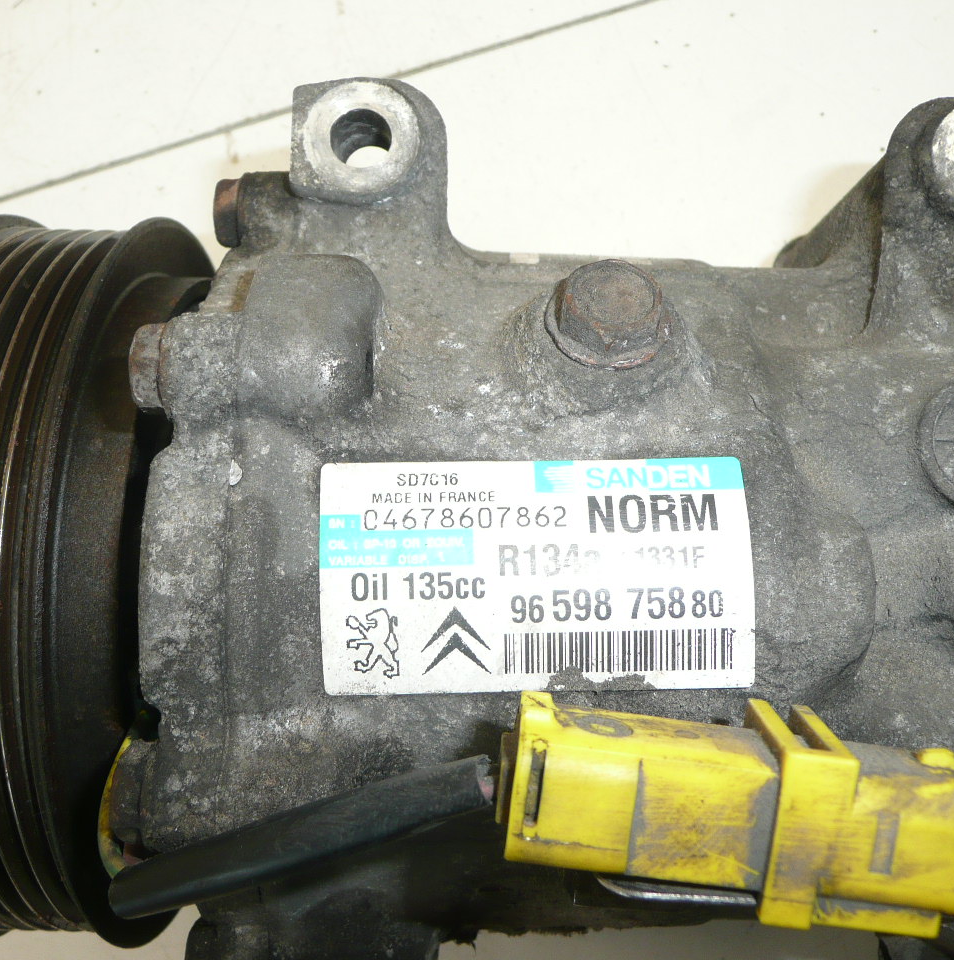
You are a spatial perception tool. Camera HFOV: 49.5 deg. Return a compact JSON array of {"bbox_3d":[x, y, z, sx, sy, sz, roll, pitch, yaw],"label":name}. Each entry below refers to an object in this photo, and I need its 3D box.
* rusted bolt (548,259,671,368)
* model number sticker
[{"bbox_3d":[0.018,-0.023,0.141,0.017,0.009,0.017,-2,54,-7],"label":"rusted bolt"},{"bbox_3d":[0.008,0.013,0.135,0.056,0.003,0.030,-1,85,1],"label":"model number sticker"}]

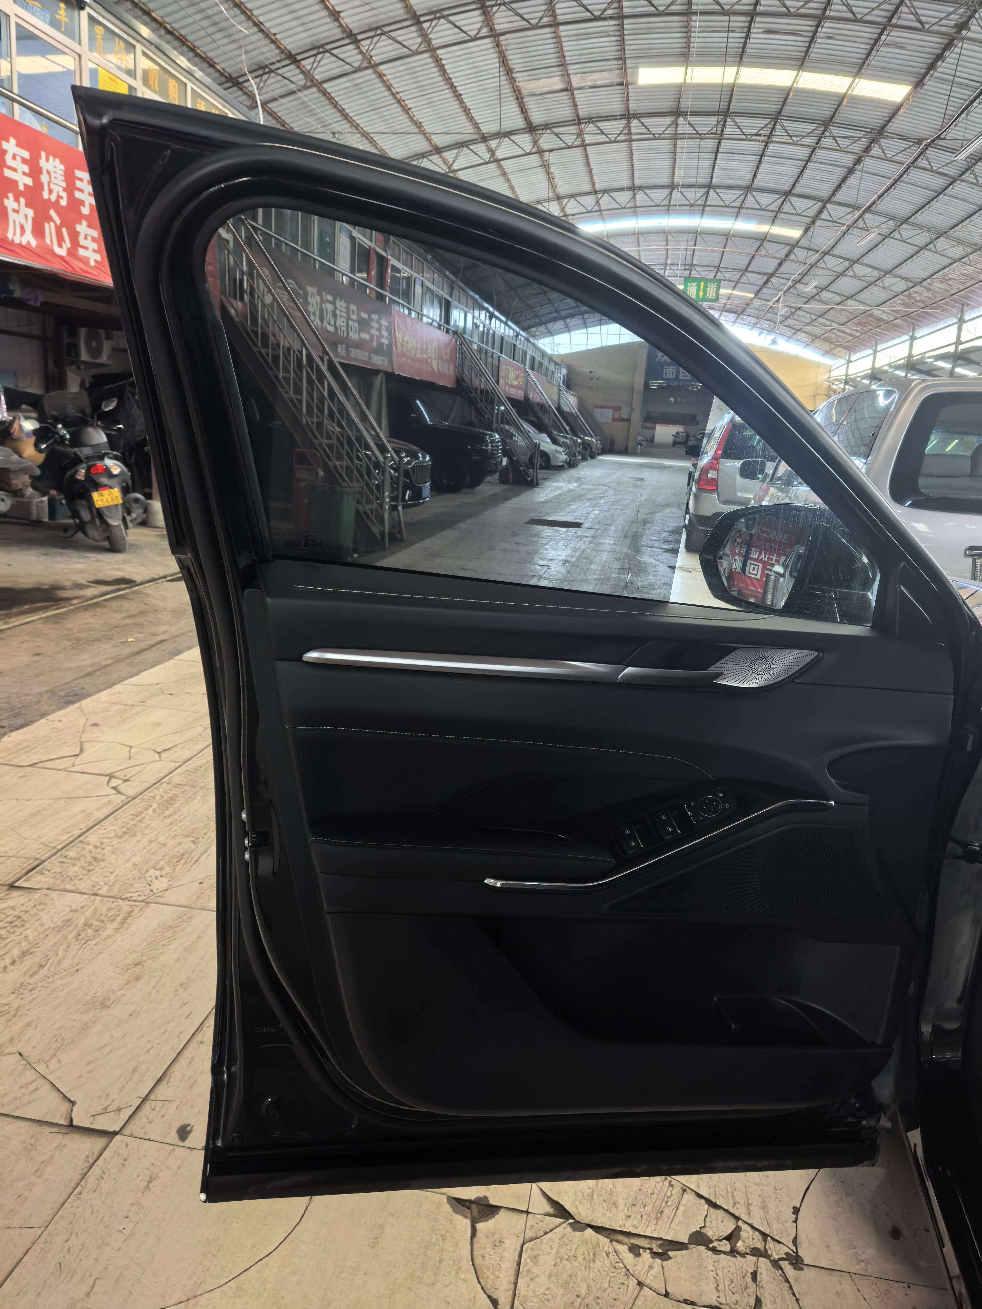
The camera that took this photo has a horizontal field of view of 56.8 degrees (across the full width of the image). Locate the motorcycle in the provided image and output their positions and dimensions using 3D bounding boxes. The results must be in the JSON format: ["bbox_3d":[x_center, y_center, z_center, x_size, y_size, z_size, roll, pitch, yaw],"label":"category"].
[{"bbox_3d":[-3.827,-1.726,8.727,0.760,1.290,1.850,-13,19,-28],"label":"motorcycle"}]

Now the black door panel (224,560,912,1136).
[{"bbox_3d":[0.116,0.252,1.082,0.791,0.710,0.140,1,14,-3],"label":"black door panel"}]

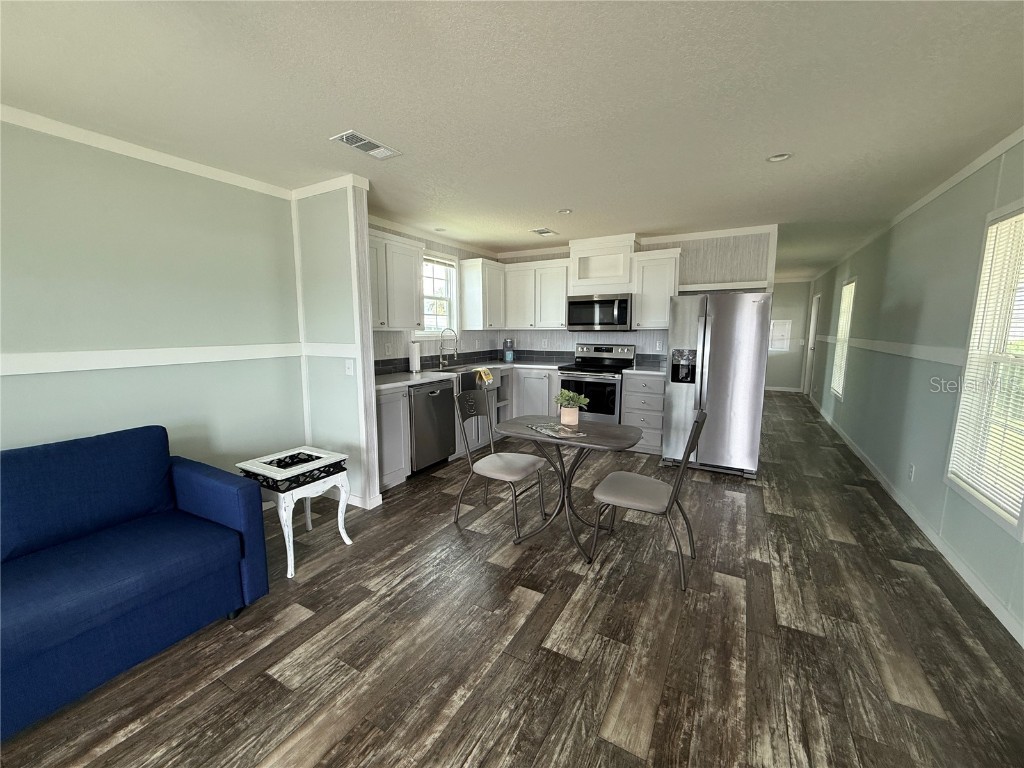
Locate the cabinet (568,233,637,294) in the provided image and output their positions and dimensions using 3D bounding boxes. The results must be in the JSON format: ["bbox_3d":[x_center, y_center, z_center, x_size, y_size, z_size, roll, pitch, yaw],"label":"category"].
[{"bbox_3d":[1.107,-1.406,4.994,0.785,0.655,0.325,4,9,29],"label":"cabinet"}]

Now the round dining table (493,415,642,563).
[{"bbox_3d":[0.360,0.657,2.746,0.907,0.738,0.616,4,8,29],"label":"round dining table"}]

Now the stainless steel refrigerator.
[{"bbox_3d":[2.075,-0.018,4.239,0.835,1.700,0.860,4,9,29],"label":"stainless steel refrigerator"}]

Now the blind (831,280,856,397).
[{"bbox_3d":[4.506,-0.586,5.621,0.100,1.595,0.830,4,9,29],"label":"blind"}]

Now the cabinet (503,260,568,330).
[{"bbox_3d":[0.395,-1.160,5.508,0.928,0.866,0.316,4,8,29],"label":"cabinet"}]

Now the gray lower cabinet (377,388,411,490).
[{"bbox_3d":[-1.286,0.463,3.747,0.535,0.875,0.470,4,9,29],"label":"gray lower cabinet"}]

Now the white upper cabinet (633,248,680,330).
[{"bbox_3d":[1.673,-1.054,4.732,0.465,0.868,0.315,4,9,29],"label":"white upper cabinet"}]

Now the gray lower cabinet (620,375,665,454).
[{"bbox_3d":[1.588,0.316,4.816,0.495,0.875,0.585,4,9,29],"label":"gray lower cabinet"}]

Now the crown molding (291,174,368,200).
[{"bbox_3d":[-1.386,-1.456,3.132,0.694,0.083,0.151,4,8,29],"label":"crown molding"}]

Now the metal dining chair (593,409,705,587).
[{"bbox_3d":[0.804,0.616,2.462,0.585,0.935,0.445,4,9,29],"label":"metal dining chair"}]

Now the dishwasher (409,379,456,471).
[{"bbox_3d":[-0.981,0.398,4.163,0.605,0.835,0.612,4,8,29],"label":"dishwasher"}]

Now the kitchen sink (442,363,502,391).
[{"bbox_3d":[-0.534,-0.045,4.737,0.478,0.227,0.797,4,8,29],"label":"kitchen sink"}]

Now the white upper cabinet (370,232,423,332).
[{"bbox_3d":[-1.259,-0.928,3.832,0.310,0.863,0.940,4,9,29],"label":"white upper cabinet"}]

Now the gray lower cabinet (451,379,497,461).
[{"bbox_3d":[-0.632,0.325,4.814,0.605,0.877,0.846,4,8,29],"label":"gray lower cabinet"}]

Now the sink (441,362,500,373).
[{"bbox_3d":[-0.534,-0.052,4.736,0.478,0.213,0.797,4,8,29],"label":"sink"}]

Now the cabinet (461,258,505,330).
[{"bbox_3d":[-0.362,-1.151,5.428,0.315,0.865,0.570,4,9,29],"label":"cabinet"}]

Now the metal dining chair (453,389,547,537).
[{"bbox_3d":[-0.071,0.528,2.975,0.591,0.939,0.454,4,8,29],"label":"metal dining chair"}]

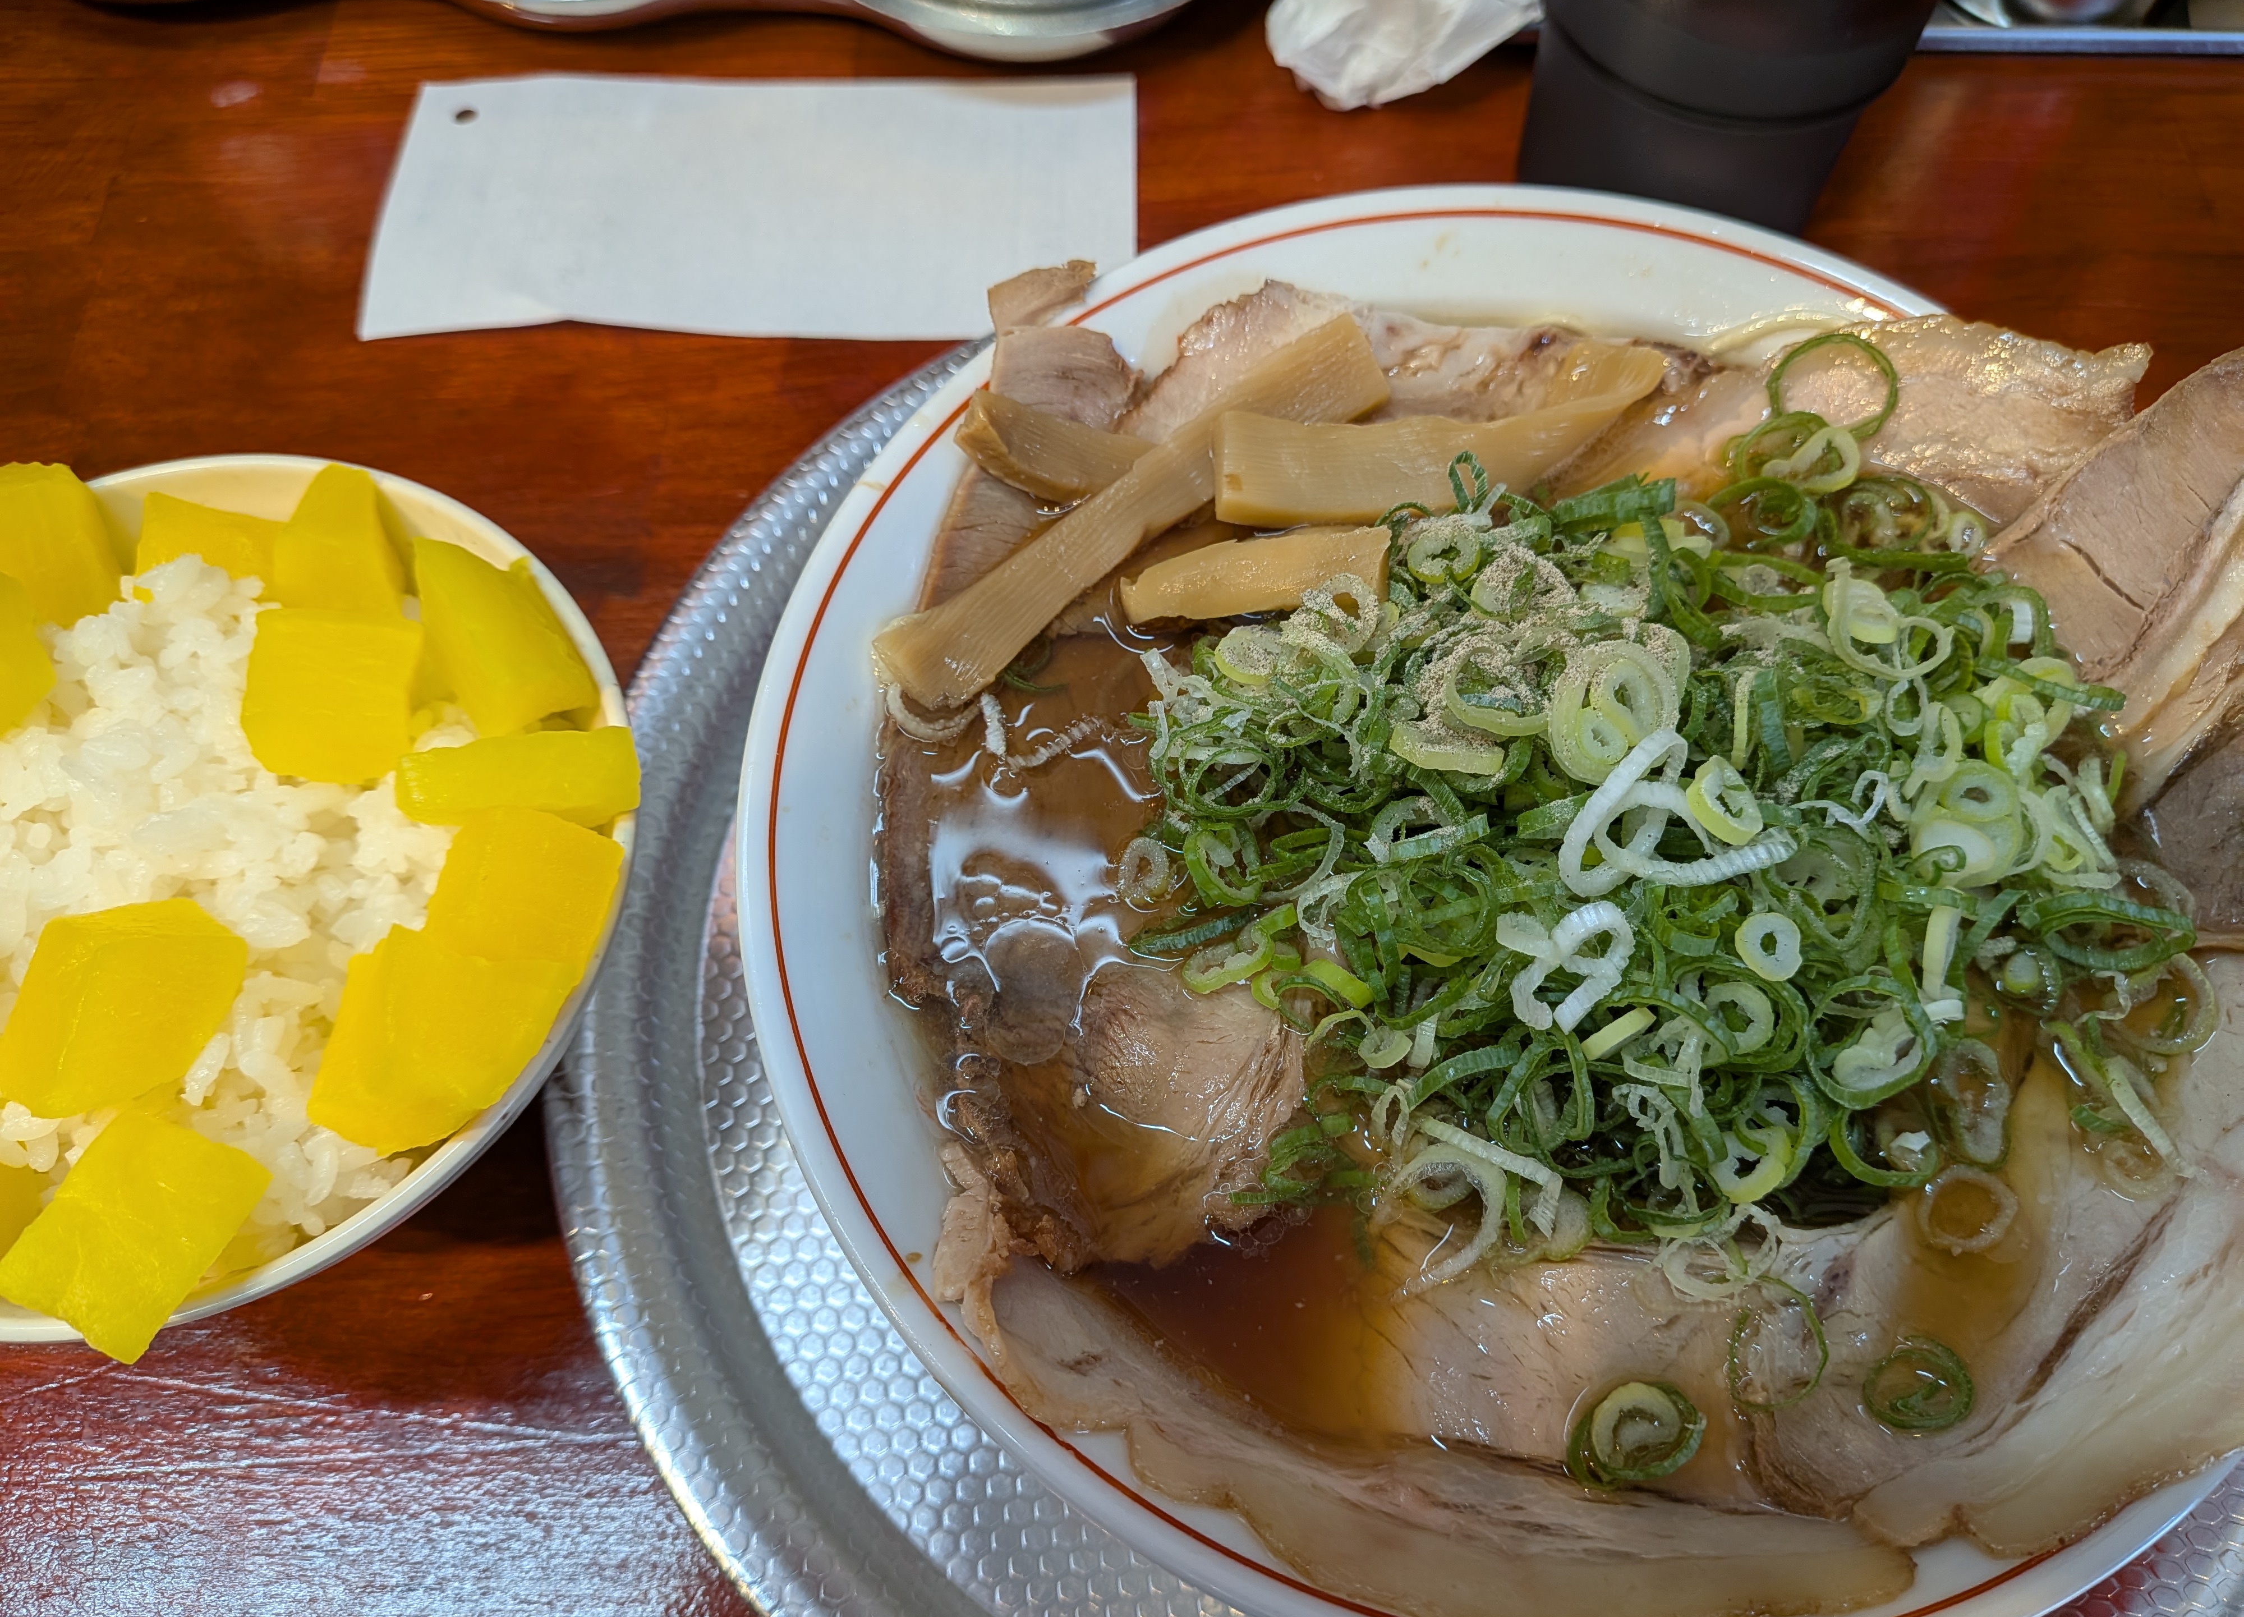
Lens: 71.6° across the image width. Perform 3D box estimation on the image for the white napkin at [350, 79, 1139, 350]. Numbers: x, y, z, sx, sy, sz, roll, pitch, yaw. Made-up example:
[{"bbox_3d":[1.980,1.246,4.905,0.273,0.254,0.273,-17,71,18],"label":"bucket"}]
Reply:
[{"bbox_3d":[-0.079,-0.135,0.344,0.165,0.004,0.077,0,66,0],"label":"white napkin"}]

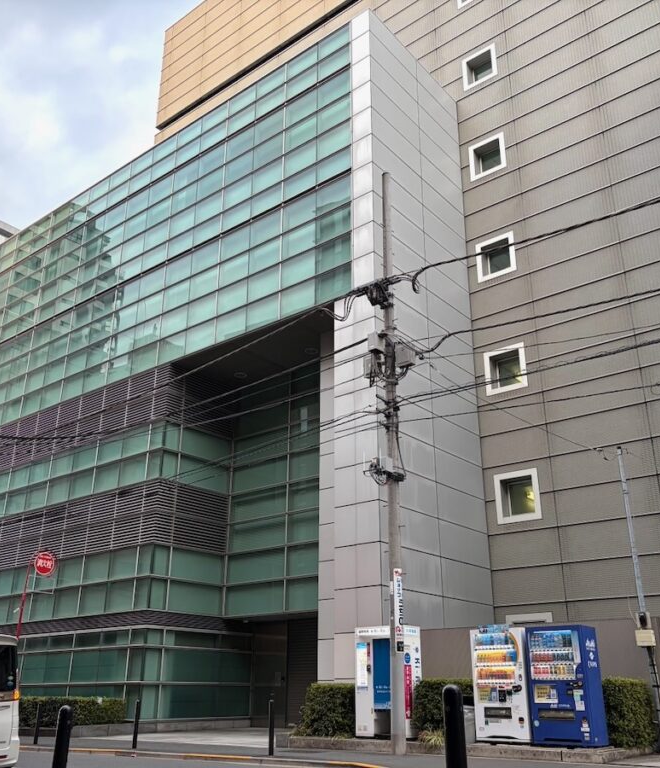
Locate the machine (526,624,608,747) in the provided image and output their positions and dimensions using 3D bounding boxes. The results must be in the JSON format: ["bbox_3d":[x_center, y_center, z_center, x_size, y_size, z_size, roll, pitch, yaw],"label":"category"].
[{"bbox_3d":[3.991,5.107,13.043,1.010,1.830,0.690,-17,-28,36],"label":"machine"}]

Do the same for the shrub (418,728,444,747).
[{"bbox_3d":[1.764,6.087,13.271,0.400,0.300,0.330,-17,-28,36],"label":"shrub"}]

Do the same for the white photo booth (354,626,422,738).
[{"bbox_3d":[1.141,5.784,14.895,1.140,2.000,0.600,-17,-28,36],"label":"white photo booth"}]

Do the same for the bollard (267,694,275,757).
[{"bbox_3d":[-0.991,5.846,13.083,0.080,0.870,0.080,-17,-28,36],"label":"bollard"}]

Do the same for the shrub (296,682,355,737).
[{"bbox_3d":[0.262,6.638,15.676,1.650,1.030,1.000,-17,-28,36],"label":"shrub"}]

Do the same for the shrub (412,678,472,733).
[{"bbox_3d":[2.409,6.067,14.312,1.450,1.040,0.950,-17,-28,36],"label":"shrub"}]

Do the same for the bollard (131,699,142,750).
[{"bbox_3d":[-3.750,6.617,14.956,0.080,0.870,0.080,-17,-28,36],"label":"bollard"}]

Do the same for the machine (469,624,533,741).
[{"bbox_3d":[3.177,5.331,13.677,1.020,1.840,0.690,-17,-28,36],"label":"machine"}]

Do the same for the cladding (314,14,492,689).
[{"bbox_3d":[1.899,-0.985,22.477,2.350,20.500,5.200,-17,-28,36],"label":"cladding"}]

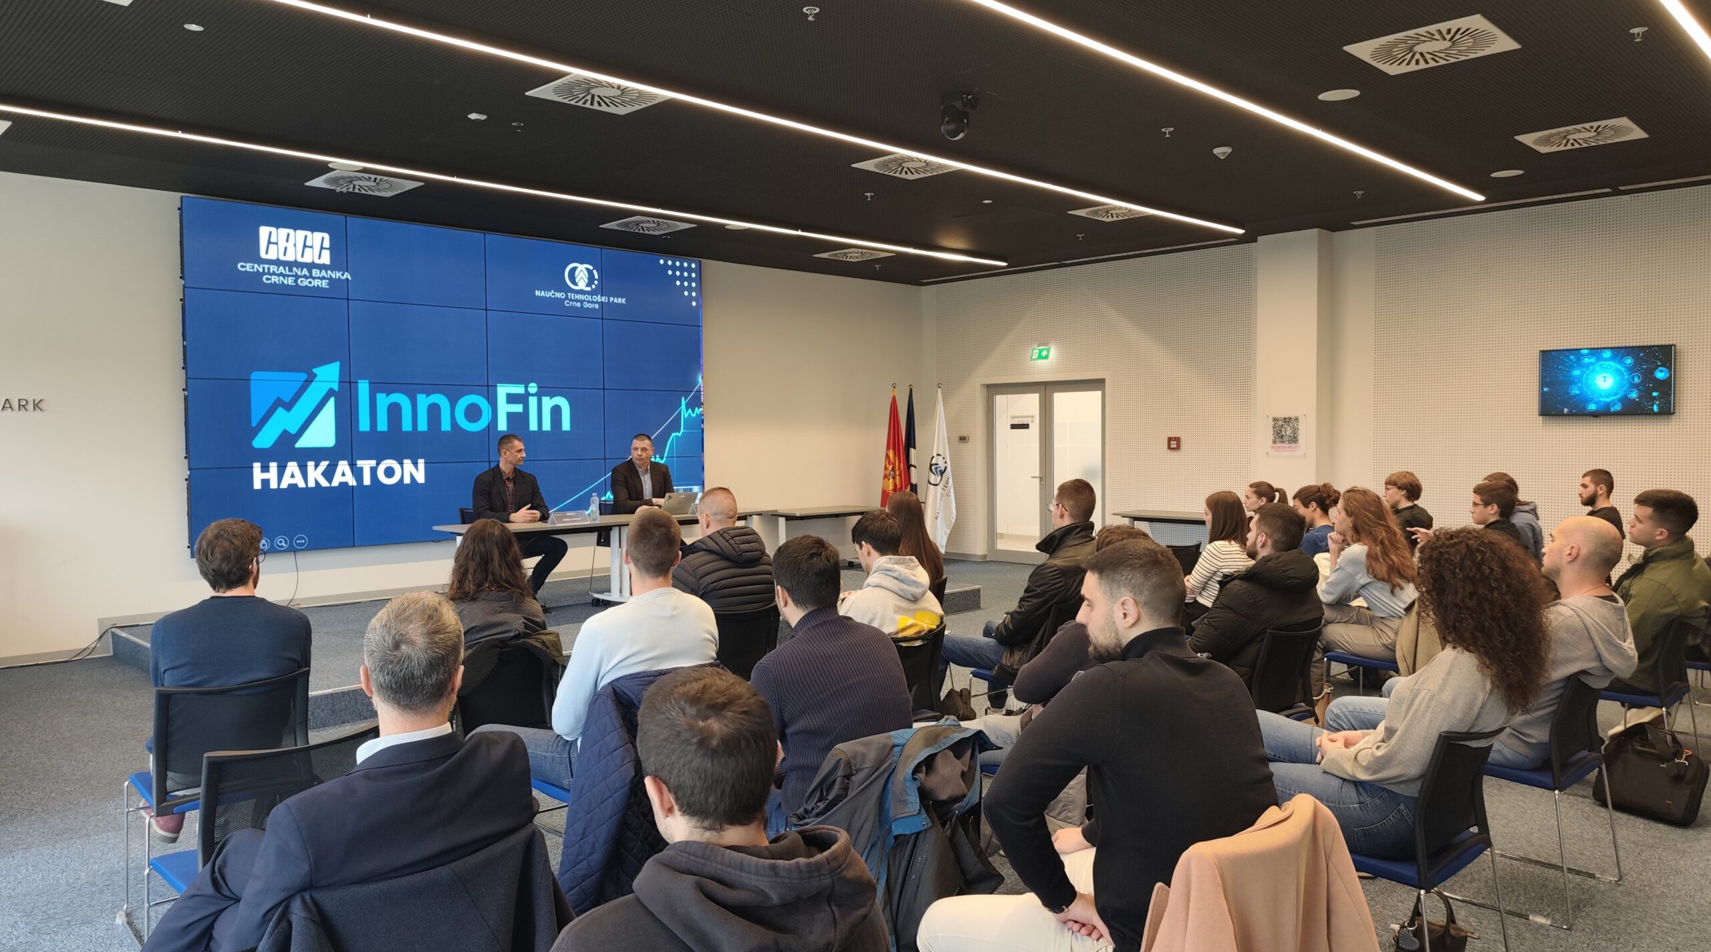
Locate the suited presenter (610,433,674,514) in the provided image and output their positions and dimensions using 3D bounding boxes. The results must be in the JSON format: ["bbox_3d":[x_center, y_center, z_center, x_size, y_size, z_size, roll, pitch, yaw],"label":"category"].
[{"bbox_3d":[-1.707,0.347,9.451,0.577,1.370,0.824,-2,3,-44],"label":"suited presenter"}]

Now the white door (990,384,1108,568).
[{"bbox_3d":[2.204,-0.013,13.261,0.100,2.160,1.675,-2,3,-44],"label":"white door"}]

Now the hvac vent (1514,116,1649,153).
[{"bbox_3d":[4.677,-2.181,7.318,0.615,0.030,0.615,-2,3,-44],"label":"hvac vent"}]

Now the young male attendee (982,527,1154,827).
[{"bbox_3d":[0.623,0.782,3.906,0.880,1.270,0.560,1,3,43],"label":"young male attendee"}]

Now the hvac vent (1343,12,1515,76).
[{"bbox_3d":[2.789,-2.089,5.492,0.607,0.050,0.607,-3,3,-44],"label":"hvac vent"}]

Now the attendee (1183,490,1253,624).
[{"bbox_3d":[1.893,0.702,6.502,0.450,1.250,0.800,-2,3,-43],"label":"attendee"}]

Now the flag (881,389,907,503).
[{"bbox_3d":[0.485,-0.043,13.791,0.420,2.120,0.300,0,2,2],"label":"flag"}]

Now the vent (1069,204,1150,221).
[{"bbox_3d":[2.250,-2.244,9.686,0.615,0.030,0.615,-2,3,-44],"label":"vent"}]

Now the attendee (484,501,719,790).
[{"bbox_3d":[-0.882,0.774,3.877,0.600,1.340,0.850,-2,3,-39],"label":"attendee"}]

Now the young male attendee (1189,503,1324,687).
[{"bbox_3d":[1.480,0.749,4.682,0.560,1.290,0.800,-2,3,-42],"label":"young male attendee"}]

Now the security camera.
[{"bbox_3d":[0.577,-1.995,6.342,0.139,0.216,0.160,-2,3,-44],"label":"security camera"}]

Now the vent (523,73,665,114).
[{"bbox_3d":[-1.358,-2.076,6.181,0.613,0.031,0.613,-2,3,-44],"label":"vent"}]

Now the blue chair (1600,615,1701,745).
[{"bbox_3d":[3.355,0.952,4.971,0.556,0.824,0.515,-2,3,-44],"label":"blue chair"}]

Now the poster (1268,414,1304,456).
[{"bbox_3d":[4.074,-0.383,10.764,0.012,0.386,0.367,-2,3,-44],"label":"poster"}]

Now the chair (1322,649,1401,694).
[{"bbox_3d":[2.685,0.926,5.650,0.540,0.820,0.520,-2,3,-44],"label":"chair"}]

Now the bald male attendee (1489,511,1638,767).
[{"bbox_3d":[2.188,0.764,4.017,0.980,1.270,0.560,1,3,43],"label":"bald male attendee"}]

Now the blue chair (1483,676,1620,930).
[{"bbox_3d":[2.248,0.992,3.922,0.540,0.820,0.530,-2,3,-44],"label":"blue chair"}]

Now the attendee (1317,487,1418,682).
[{"bbox_3d":[2.554,0.700,5.734,0.780,1.270,0.500,1,3,43],"label":"attendee"}]

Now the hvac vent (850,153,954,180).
[{"bbox_3d":[0.409,-2.151,7.906,0.613,0.031,0.613,-2,3,-44],"label":"hvac vent"}]

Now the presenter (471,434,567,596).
[{"bbox_3d":[-2.618,0.388,8.739,0.740,1.400,0.600,1,3,43],"label":"presenter"}]

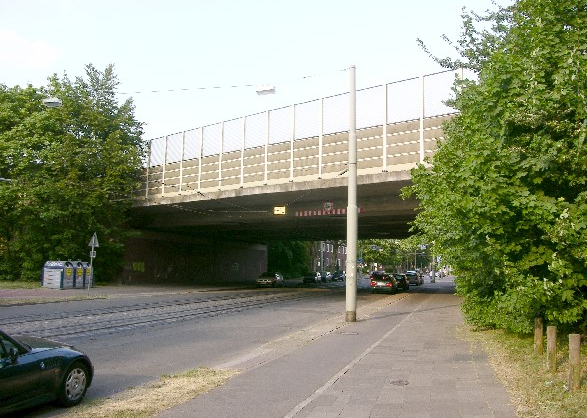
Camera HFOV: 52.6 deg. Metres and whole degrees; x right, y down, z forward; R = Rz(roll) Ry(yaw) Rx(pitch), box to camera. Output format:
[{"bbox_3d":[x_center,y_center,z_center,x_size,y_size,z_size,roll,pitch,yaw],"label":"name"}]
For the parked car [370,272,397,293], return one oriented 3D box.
[{"bbox_3d":[7.017,5.768,46.000,1.700,1.480,4.300,0,-6,15],"label":"parked car"}]

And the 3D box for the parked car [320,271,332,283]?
[{"bbox_3d":[5.174,10.292,89.619,1.740,1.460,4.300,0,-6,15],"label":"parked car"}]

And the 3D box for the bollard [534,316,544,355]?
[{"bbox_3d":[5.102,2.629,12.346,0.165,0.770,0.165,0,-6,15],"label":"bollard"}]

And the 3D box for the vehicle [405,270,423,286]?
[{"bbox_3d":[13.699,8.001,68.118,1.750,1.570,4.400,0,-6,15],"label":"vehicle"}]

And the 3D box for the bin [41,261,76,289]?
[{"bbox_3d":[-15.676,4.459,39.628,1.450,1.720,1.250,0,-6,15],"label":"bin"}]

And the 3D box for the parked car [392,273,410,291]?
[{"bbox_3d":[9.652,6.706,54.561,1.700,1.430,4.200,0,-6,15],"label":"parked car"}]

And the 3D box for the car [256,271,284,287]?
[{"bbox_3d":[-2.422,7.315,61.269,1.700,1.400,4.400,0,-6,15],"label":"car"}]

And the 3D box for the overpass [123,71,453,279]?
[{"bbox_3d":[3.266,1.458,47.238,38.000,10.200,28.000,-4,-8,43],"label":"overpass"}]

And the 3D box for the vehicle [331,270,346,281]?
[{"bbox_3d":[7.299,10.697,93.690,1.740,1.460,4.300,0,-6,15],"label":"vehicle"}]

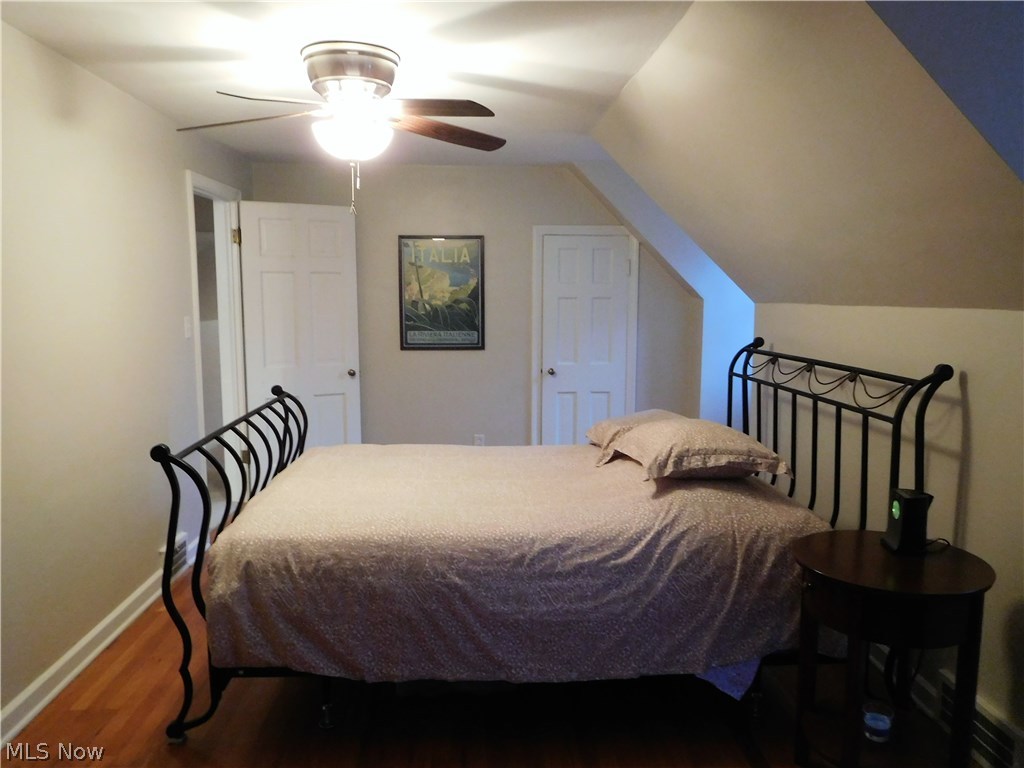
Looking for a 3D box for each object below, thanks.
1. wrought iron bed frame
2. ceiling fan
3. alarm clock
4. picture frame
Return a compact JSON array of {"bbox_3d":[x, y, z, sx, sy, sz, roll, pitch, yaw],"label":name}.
[{"bbox_3d":[0.108,0.447,3.102,2.513,1.189,1.590,0,7,-3],"label":"wrought iron bed frame"},{"bbox_3d":[-0.617,-1.020,2.762,1.284,0.381,1.274,0,7,-3],"label":"ceiling fan"},{"bbox_3d":[1.115,0.387,2.091,0.092,0.161,0.088,0,7,-3],"label":"alarm clock"},{"bbox_3d":[-0.481,-0.628,5.126,0.585,0.791,0.025,0,7,-3],"label":"picture frame"}]

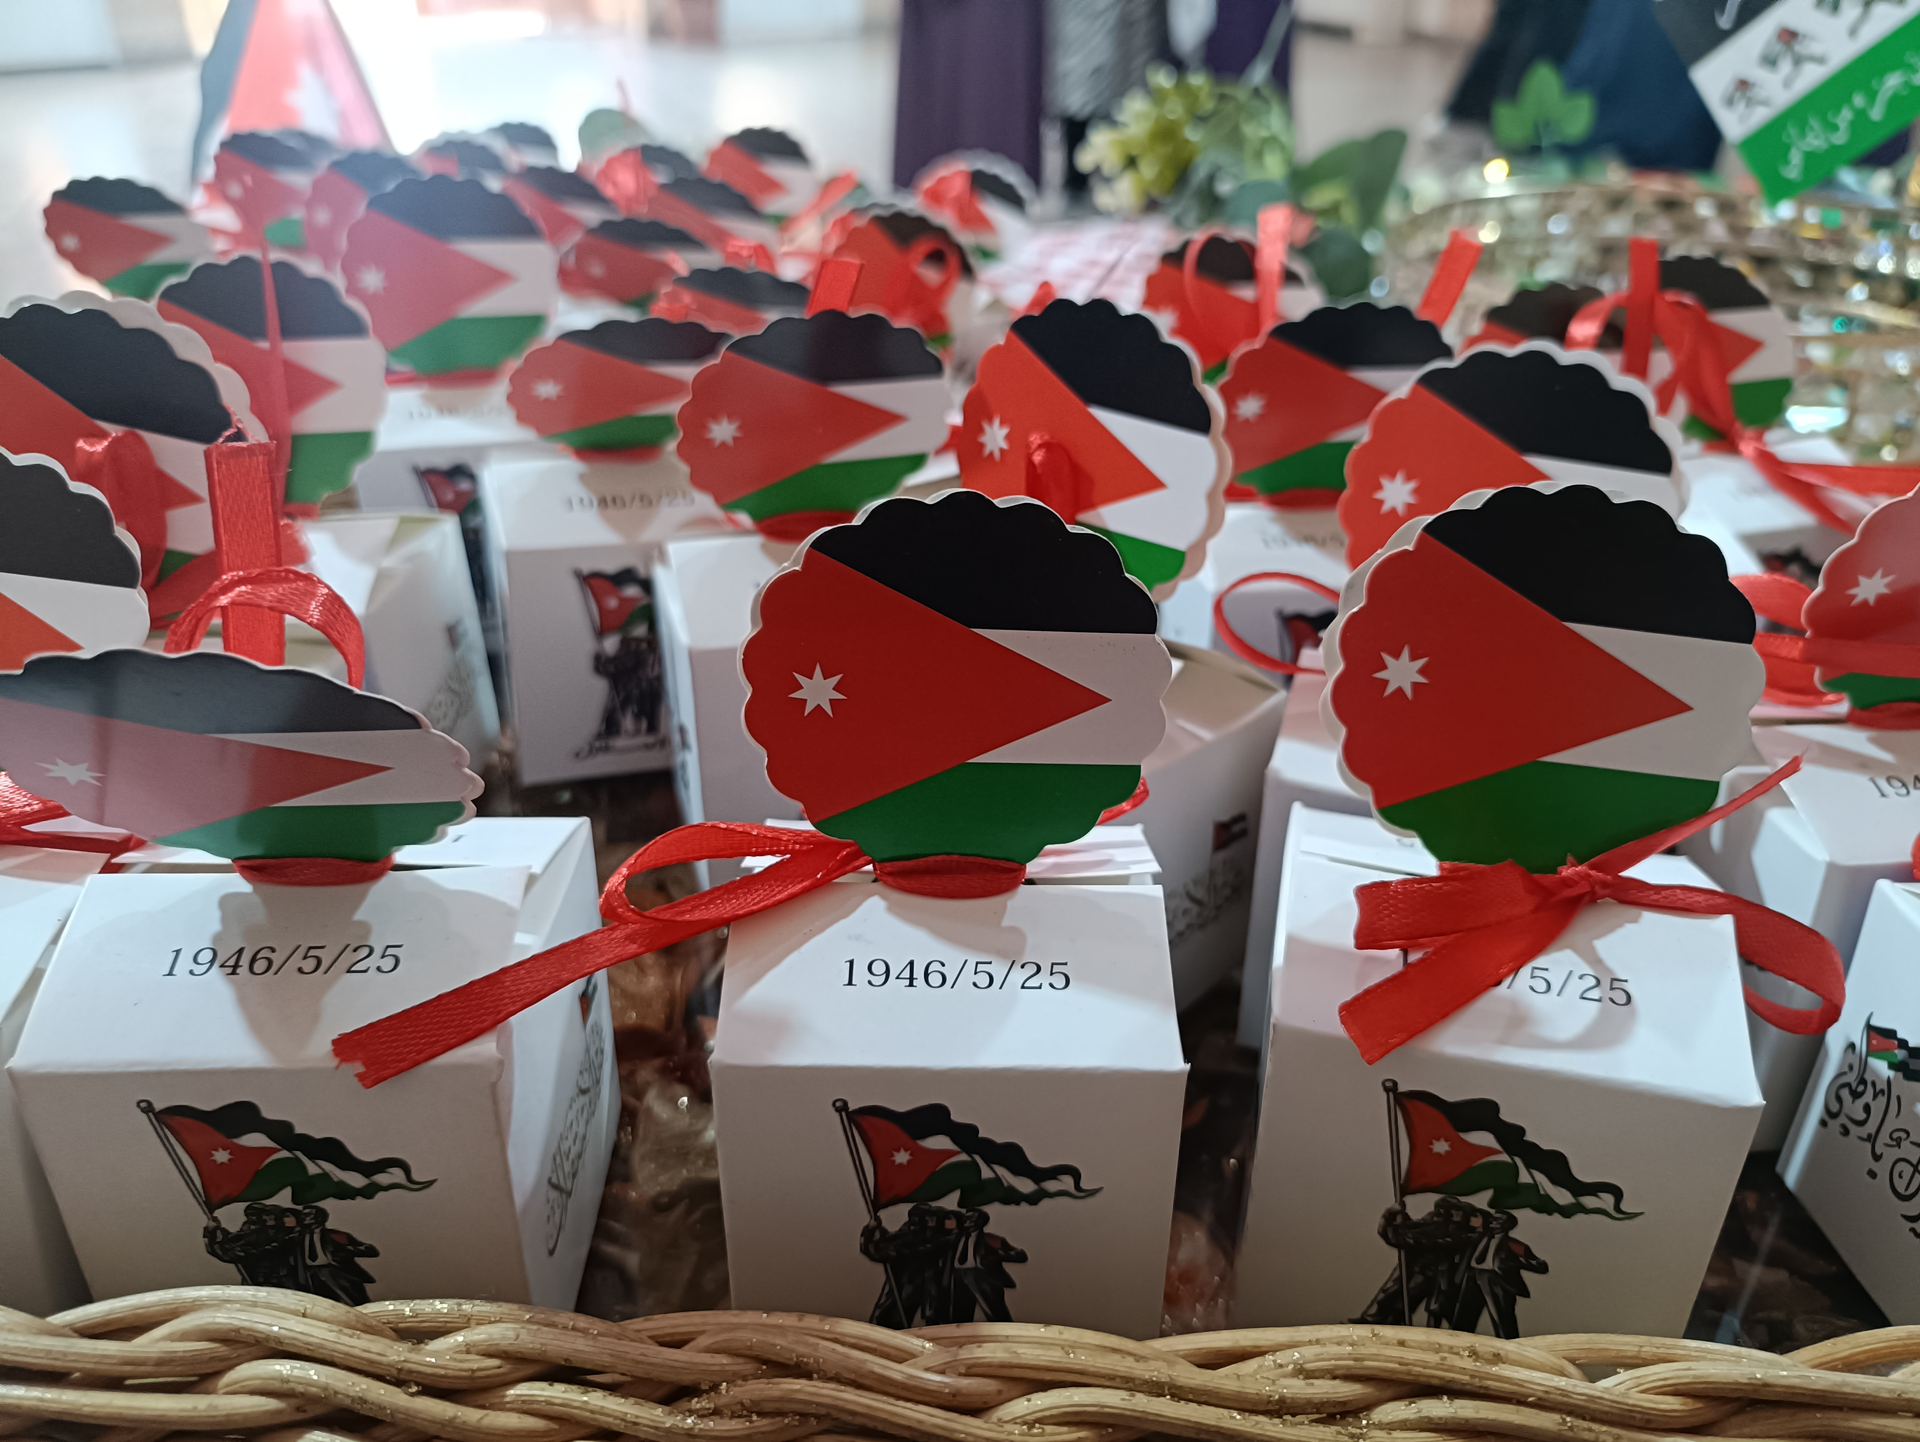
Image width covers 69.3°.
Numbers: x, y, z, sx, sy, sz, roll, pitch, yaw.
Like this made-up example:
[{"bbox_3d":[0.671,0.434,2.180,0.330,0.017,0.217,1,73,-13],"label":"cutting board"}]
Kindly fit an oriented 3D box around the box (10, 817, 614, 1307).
[{"bbox_3d":[-0.081,0.047,0.189,0.054,0.065,0.052,0,28,-2],"label":"box"}]

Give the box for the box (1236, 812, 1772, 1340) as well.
[{"bbox_3d":[0.071,0.050,0.195,0.054,0.065,0.052,7,29,14],"label":"box"}]

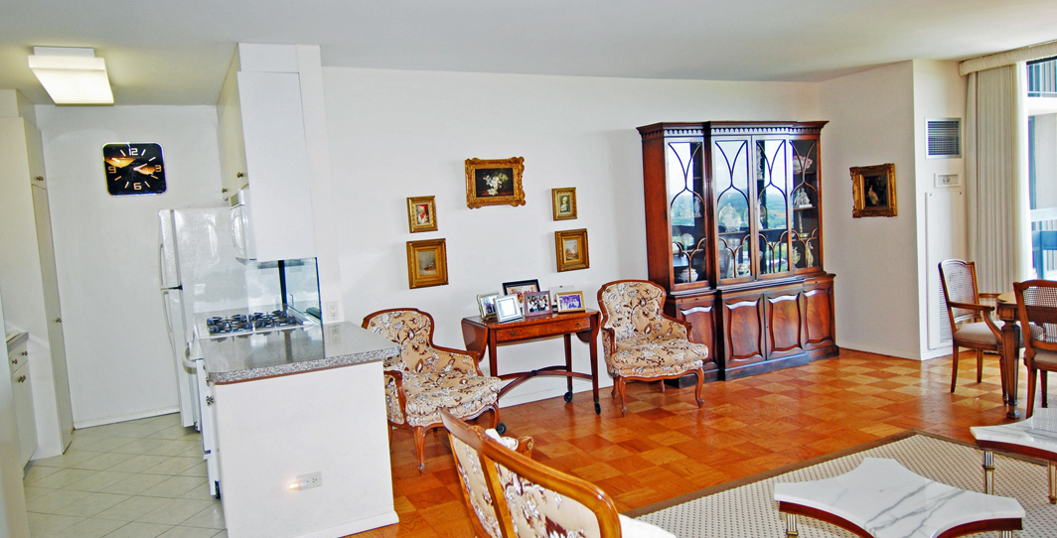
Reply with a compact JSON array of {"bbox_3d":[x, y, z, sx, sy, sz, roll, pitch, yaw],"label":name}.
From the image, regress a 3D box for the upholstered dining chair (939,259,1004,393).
[{"bbox_3d":[3.368,0.416,4.701,0.580,0.970,0.560,-6,5,-28],"label":"upholstered dining chair"}]

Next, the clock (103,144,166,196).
[{"bbox_3d":[-3.262,-0.833,5.375,0.417,0.425,0.050,-6,5,-26],"label":"clock"}]

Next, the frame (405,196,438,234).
[{"bbox_3d":[-0.775,-0.400,4.750,0.200,0.260,0.050,-6,5,-26],"label":"frame"}]

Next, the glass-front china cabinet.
[{"bbox_3d":[1.995,-0.188,5.997,1.923,2.232,0.454,-5,4,-24],"label":"glass-front china cabinet"}]

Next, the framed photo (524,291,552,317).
[{"bbox_3d":[0.074,0.270,4.839,0.198,0.174,0.048,-5,-8,-26],"label":"framed photo"}]

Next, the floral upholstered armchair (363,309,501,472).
[{"bbox_3d":[-0.674,0.742,4.342,0.706,0.928,0.667,0,5,41],"label":"floral upholstered armchair"}]

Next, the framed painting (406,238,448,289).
[{"bbox_3d":[-0.741,-0.037,4.779,0.283,0.345,0.060,-6,5,-26],"label":"framed painting"}]

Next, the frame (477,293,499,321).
[{"bbox_3d":[-0.277,0.277,4.739,0.190,0.175,0.040,-8,-8,-41],"label":"frame"}]

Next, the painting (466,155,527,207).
[{"bbox_3d":[-0.259,-0.686,5.113,0.498,0.374,0.058,-5,4,-25],"label":"painting"}]

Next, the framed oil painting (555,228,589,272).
[{"bbox_3d":[0.371,-0.153,5.432,0.314,0.345,0.048,-5,4,-25],"label":"framed oil painting"}]

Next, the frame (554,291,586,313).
[{"bbox_3d":[0.316,0.251,4.807,0.204,0.150,0.040,-5,-14,-12],"label":"frame"}]

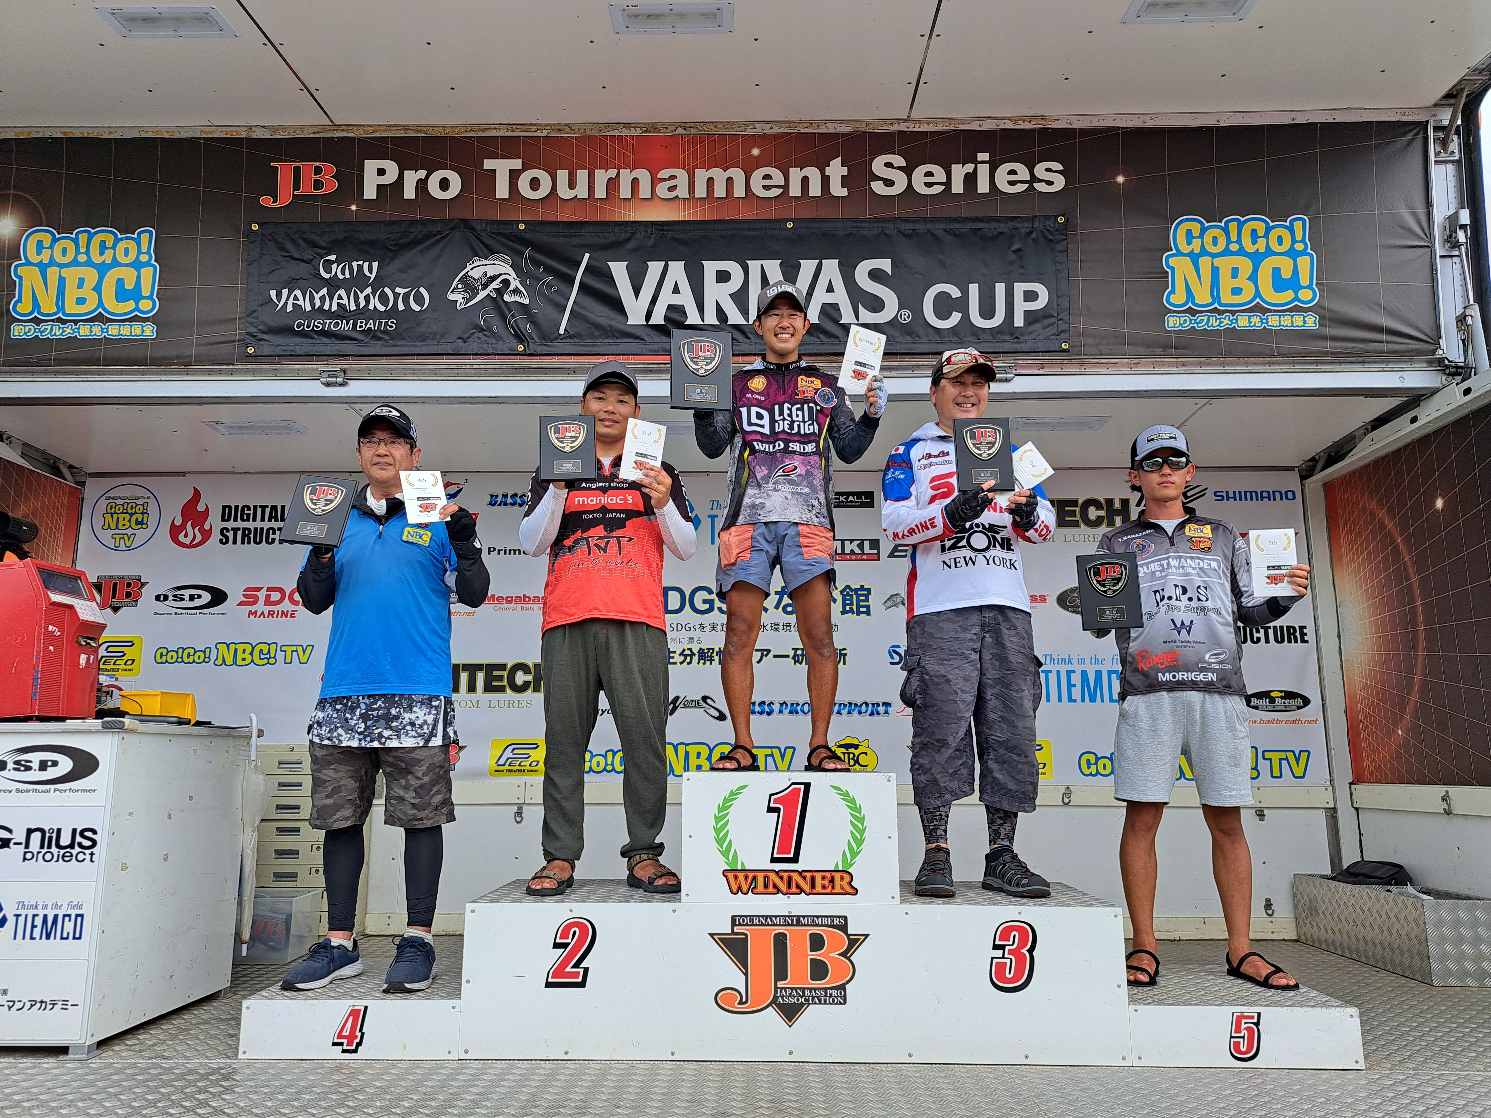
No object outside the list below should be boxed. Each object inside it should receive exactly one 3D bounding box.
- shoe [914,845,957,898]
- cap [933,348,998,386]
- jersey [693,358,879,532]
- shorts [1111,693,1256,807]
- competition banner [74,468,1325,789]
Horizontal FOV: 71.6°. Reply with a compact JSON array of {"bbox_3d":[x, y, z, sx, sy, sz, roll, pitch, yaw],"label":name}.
[{"bbox_3d":[0.585,0.960,3.191,0.115,0.125,0.285,-2,-11,13],"label":"shoe"},{"bbox_3d":[0.738,-0.649,3.461,0.180,0.135,0.265,0,-6,0],"label":"cap"},{"bbox_3d":[0.137,-0.385,3.484,0.611,0.592,0.330,1,-11,-3],"label":"jersey"},{"bbox_3d":[1.384,0.578,3.293,0.410,0.420,0.270,-3,-11,16],"label":"shorts"},{"bbox_3d":[-0.304,0.317,5.097,6.160,1.545,0.020,0,-11,1],"label":"competition banner"}]

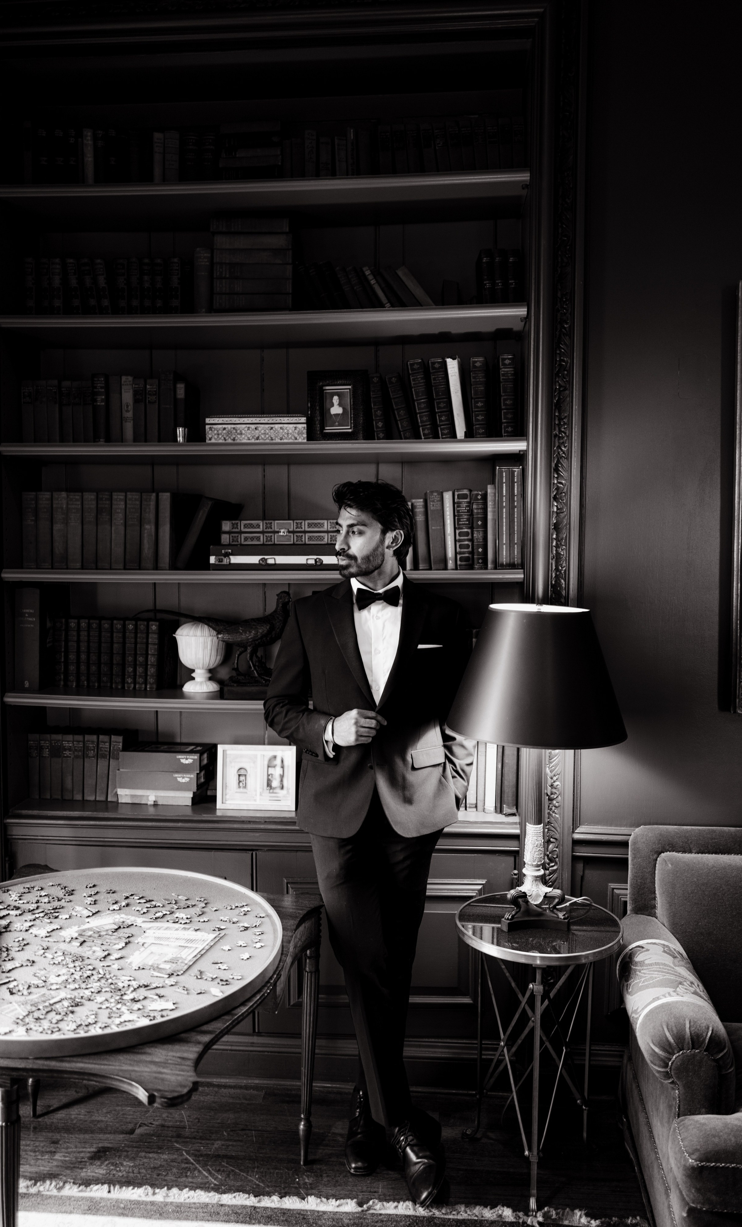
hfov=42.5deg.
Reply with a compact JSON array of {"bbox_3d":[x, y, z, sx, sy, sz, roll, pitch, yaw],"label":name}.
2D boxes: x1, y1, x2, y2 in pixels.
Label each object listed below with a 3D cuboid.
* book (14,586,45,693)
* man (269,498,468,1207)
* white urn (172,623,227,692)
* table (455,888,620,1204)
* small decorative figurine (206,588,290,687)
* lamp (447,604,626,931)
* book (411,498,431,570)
[{"bbox_3d":[-1.049,0.074,3.048,0.082,0.317,0.230,0,3,4],"label":"book"},{"bbox_3d":[-0.014,0.539,2.540,0.564,1.786,0.470,0,3,2],"label":"man"},{"bbox_3d":[-0.539,0.135,3.029,0.181,0.218,0.181,0,3,4],"label":"white urn"},{"bbox_3d":[0.425,1.116,2.465,0.428,0.645,0.428,0,3,4],"label":"table"},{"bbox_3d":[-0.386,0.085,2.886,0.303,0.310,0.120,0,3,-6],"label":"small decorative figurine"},{"bbox_3d":[0.421,0.386,2.439,0.453,0.815,0.453,0,3,4],"label":"lamp"},{"bbox_3d":[0.156,-0.236,2.883,0.038,0.208,0.145,-4,2,5],"label":"book"}]

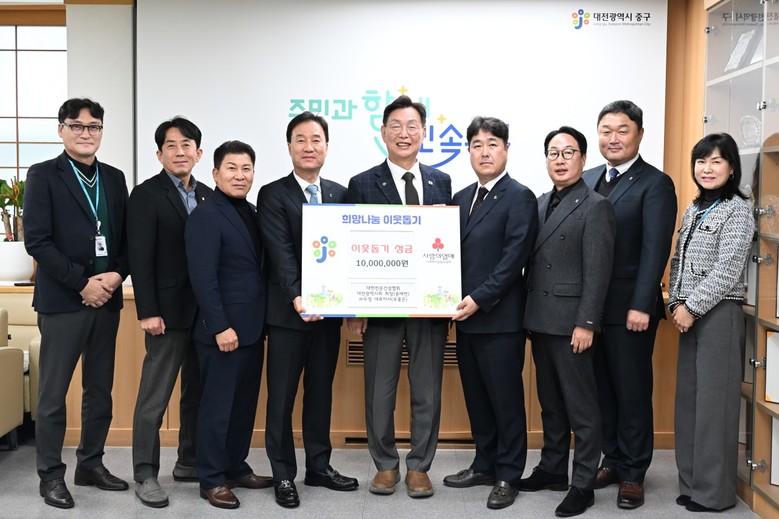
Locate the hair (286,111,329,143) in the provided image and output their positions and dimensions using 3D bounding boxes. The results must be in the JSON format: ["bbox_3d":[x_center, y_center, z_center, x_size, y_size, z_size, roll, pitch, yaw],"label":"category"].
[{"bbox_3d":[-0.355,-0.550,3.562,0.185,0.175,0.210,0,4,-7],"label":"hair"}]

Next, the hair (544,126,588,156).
[{"bbox_3d":[0.762,-0.479,3.519,0.180,0.175,0.210,2,4,27],"label":"hair"}]

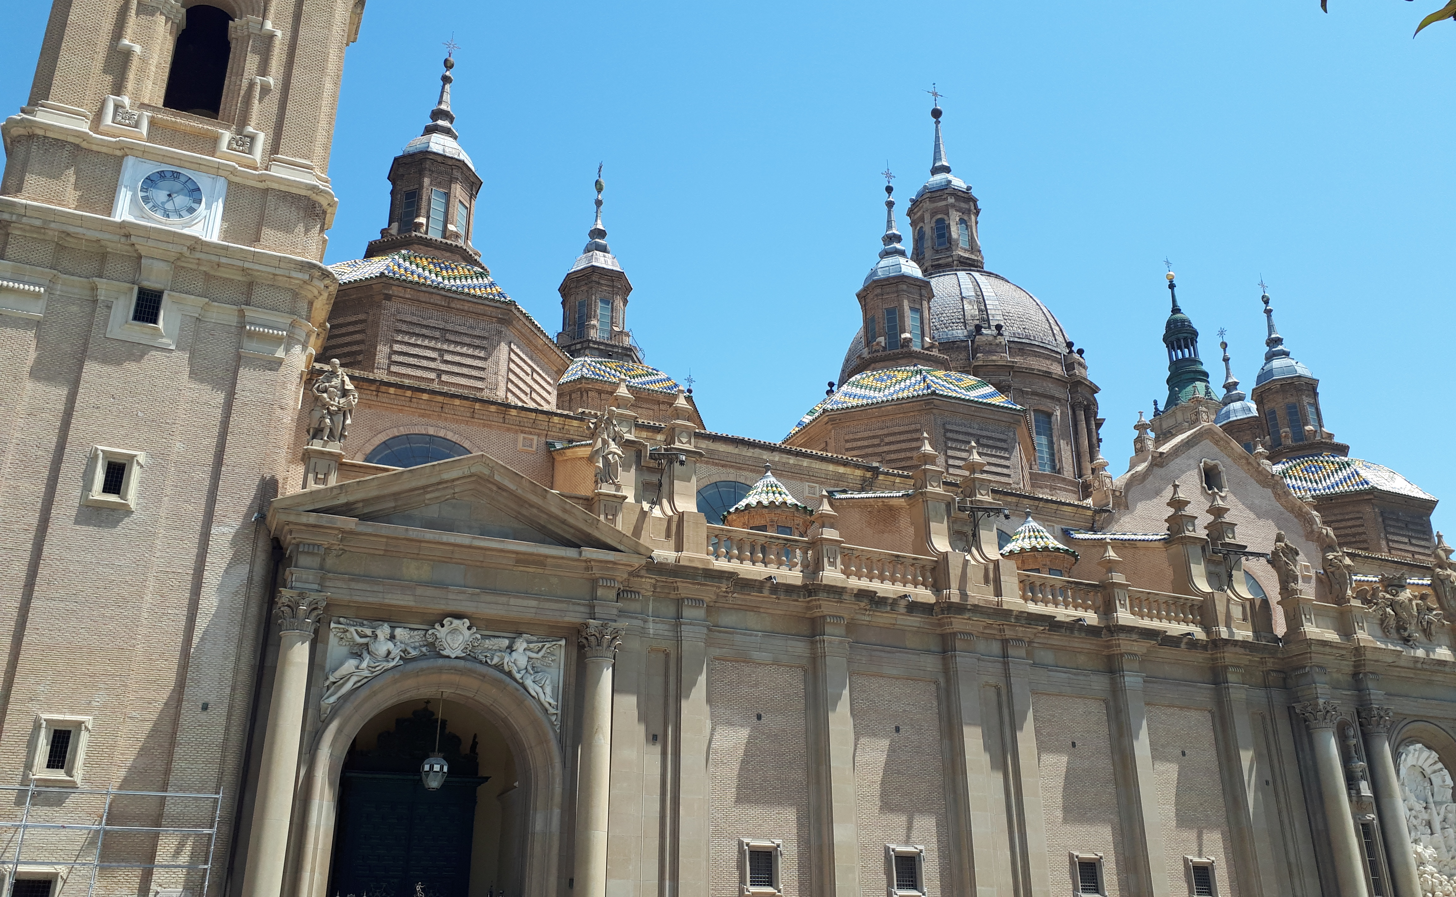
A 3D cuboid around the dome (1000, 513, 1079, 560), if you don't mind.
[{"bbox_3d":[15.185,4.502,56.034,3.900,2.900,3.900,10,-25,-22],"label":"dome"}]

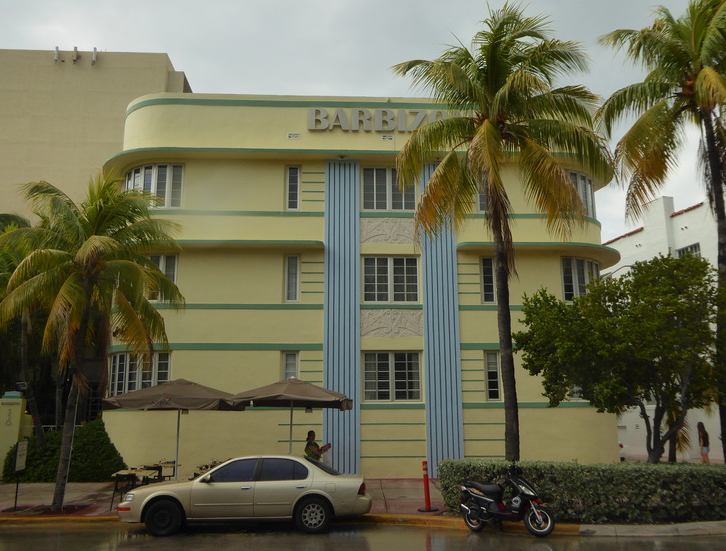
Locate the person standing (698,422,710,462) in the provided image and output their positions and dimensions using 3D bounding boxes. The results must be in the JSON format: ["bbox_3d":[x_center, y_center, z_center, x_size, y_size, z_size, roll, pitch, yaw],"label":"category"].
[{"bbox_3d":[9.354,4.861,17.961,0.380,1.664,0.430,-12,-17,43],"label":"person standing"}]

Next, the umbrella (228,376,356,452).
[{"bbox_3d":[-1.772,3.965,16.124,2.720,2.889,2.720,-1,-13,4],"label":"umbrella"}]

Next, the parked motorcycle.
[{"bbox_3d":[2.609,4.133,12.119,1.840,1.180,0.700,-8,-15,32],"label":"parked motorcycle"}]

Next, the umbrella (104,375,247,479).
[{"bbox_3d":[-4.542,3.987,16.122,2.720,2.869,2.720,-1,-13,2],"label":"umbrella"}]

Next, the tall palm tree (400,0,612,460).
[{"bbox_3d":[3.646,-0.825,16.380,5.800,12.331,5.600,0,-13,0],"label":"tall palm tree"}]

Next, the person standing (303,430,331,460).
[{"bbox_3d":[-1.089,4.421,15.201,0.550,1.618,0.480,-4,-13,17],"label":"person standing"}]

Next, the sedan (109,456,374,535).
[{"bbox_3d":[-2.260,4.231,12.976,4.800,1.410,1.770,1,-13,-5],"label":"sedan"}]

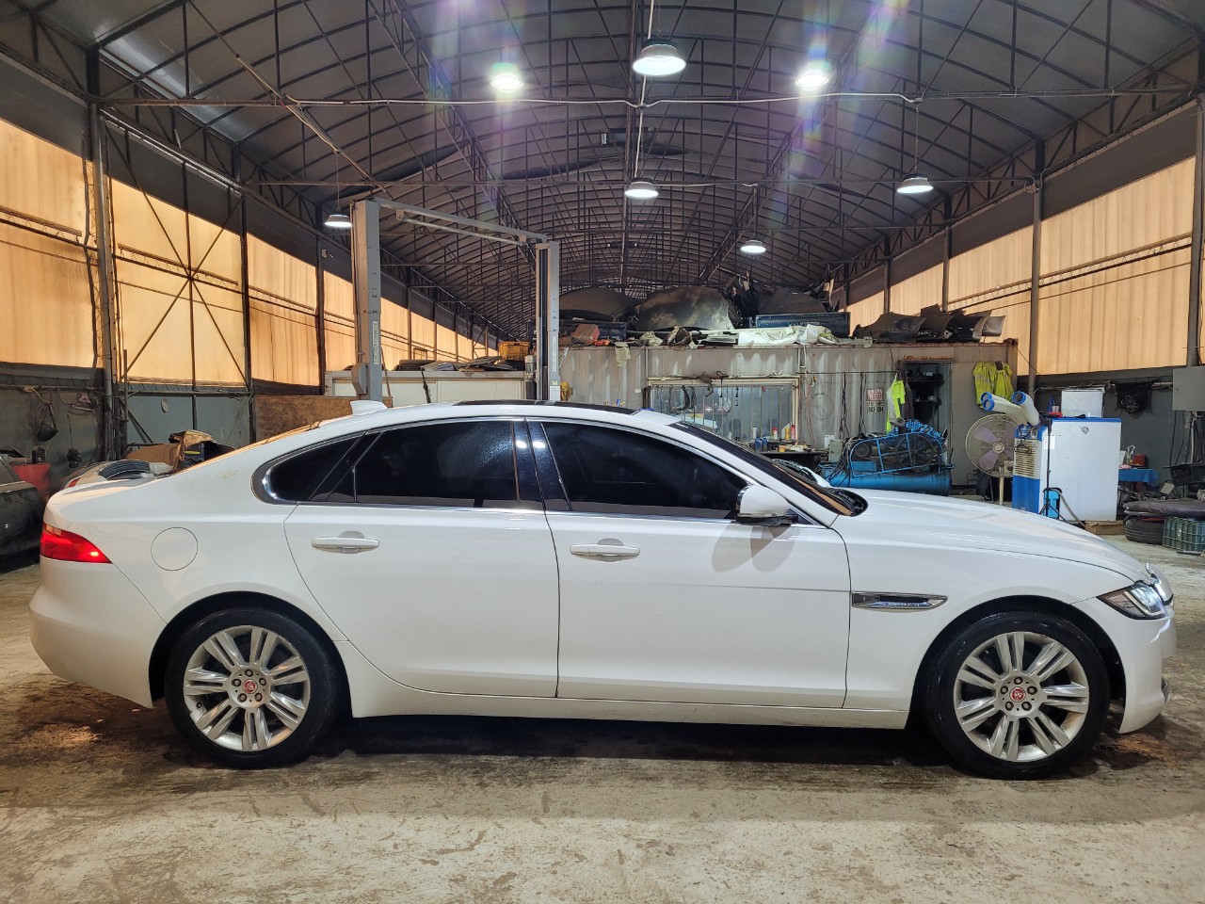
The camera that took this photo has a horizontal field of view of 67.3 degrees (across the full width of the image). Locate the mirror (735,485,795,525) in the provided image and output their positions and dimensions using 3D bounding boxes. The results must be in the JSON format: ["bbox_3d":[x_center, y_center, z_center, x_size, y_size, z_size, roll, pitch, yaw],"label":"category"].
[{"bbox_3d":[0.603,0.195,3.407,0.200,0.145,0.230,0,3,2],"label":"mirror"}]

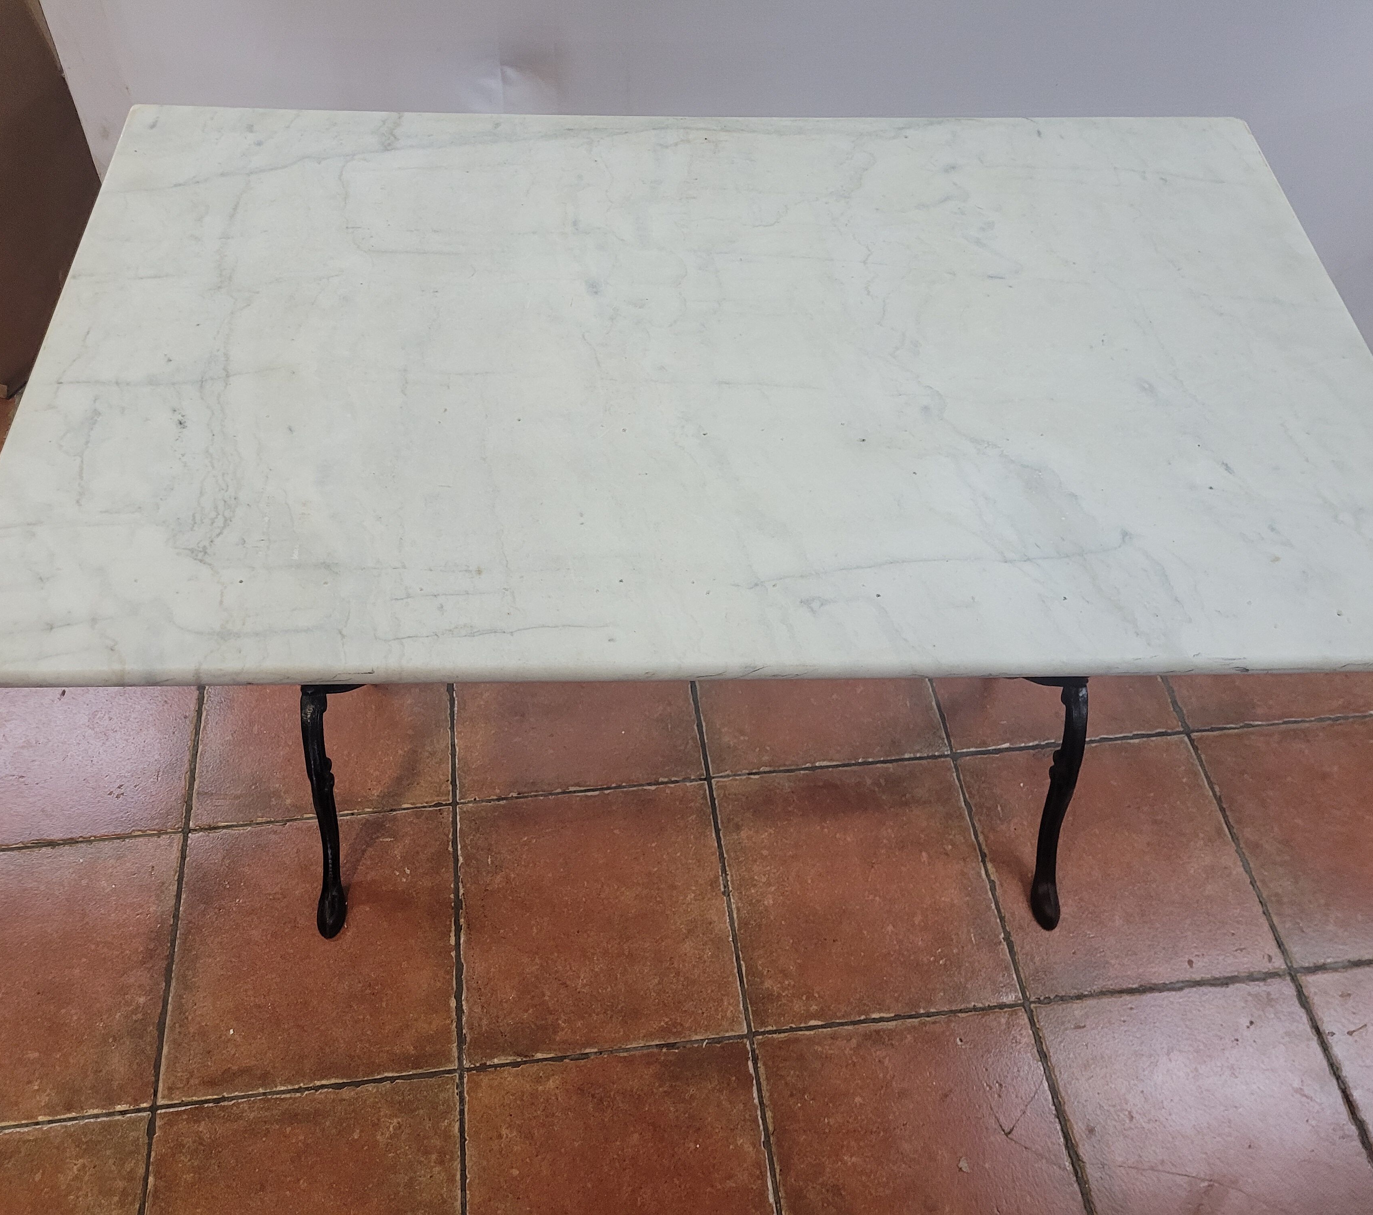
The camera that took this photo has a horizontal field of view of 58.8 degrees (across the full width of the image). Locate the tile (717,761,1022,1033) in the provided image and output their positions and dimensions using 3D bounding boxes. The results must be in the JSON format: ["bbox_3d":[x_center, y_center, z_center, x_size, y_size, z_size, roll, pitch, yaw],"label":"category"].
[{"bbox_3d":[0.222,0.356,1.549,0.329,0.010,0.329,-5,55,-6],"label":"tile"}]

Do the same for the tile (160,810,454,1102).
[{"bbox_3d":[-0.448,0.411,1.475,0.329,0.010,0.329,-5,55,-6],"label":"tile"}]

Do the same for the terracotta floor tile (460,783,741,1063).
[{"bbox_3d":[-0.113,0.384,1.512,0.329,0.010,0.329,-5,55,-6],"label":"terracotta floor tile"}]

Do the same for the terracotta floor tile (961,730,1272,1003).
[{"bbox_3d":[0.556,0.329,1.586,0.329,0.010,0.329,-5,55,-6],"label":"terracotta floor tile"}]

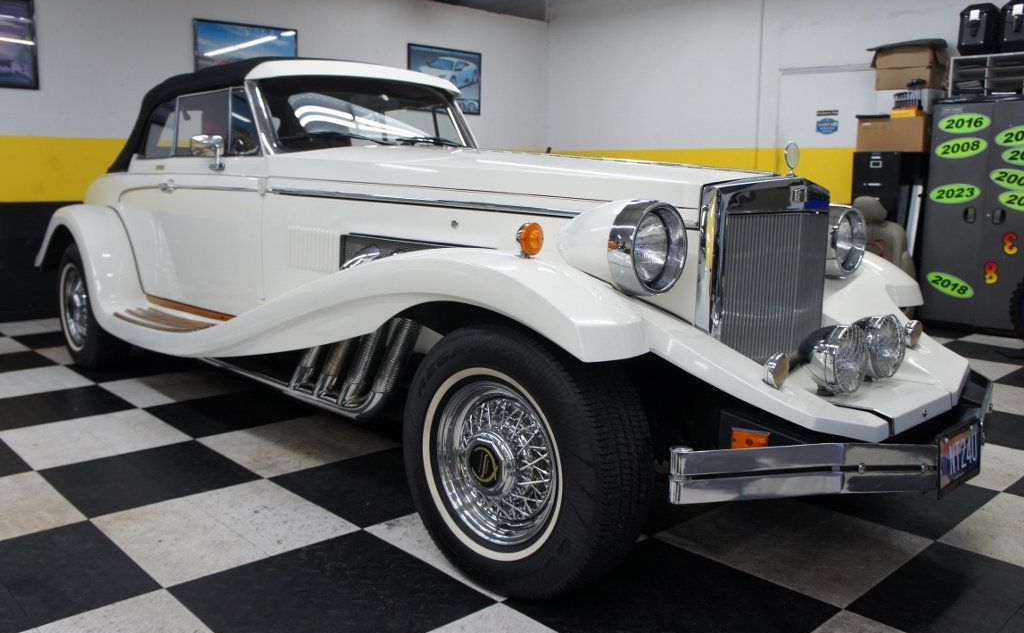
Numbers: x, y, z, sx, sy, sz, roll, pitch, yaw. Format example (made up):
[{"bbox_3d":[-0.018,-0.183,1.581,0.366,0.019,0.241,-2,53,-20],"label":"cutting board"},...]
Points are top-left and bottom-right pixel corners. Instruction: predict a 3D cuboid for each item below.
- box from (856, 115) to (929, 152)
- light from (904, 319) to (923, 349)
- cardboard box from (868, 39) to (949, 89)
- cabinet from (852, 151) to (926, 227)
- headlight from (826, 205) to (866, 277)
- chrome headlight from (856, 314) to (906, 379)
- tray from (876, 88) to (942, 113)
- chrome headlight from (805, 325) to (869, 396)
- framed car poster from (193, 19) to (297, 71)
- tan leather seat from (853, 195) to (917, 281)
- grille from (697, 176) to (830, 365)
[{"bbox_3d":[3.062,-1.419,6.727,0.420,0.275,0.540,-8,12,-43],"label":"box"},{"bbox_3d":[1.233,0.055,2.632,0.080,0.083,0.052,-8,12,-42],"label":"light"},{"bbox_3d":[3.021,-1.875,6.463,0.340,0.340,0.440,-8,12,-43],"label":"cardboard box"},{"bbox_3d":[3.091,-0.662,6.993,0.660,1.320,0.380,-8,12,-43],"label":"cabinet"},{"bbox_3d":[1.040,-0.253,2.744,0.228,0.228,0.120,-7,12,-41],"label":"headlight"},{"bbox_3d":[0.965,0.080,2.301,0.170,0.174,0.120,-6,11,-38],"label":"chrome headlight"},{"bbox_3d":[3.145,-1.668,6.742,0.360,0.220,0.420,-8,12,-43],"label":"tray"},{"bbox_3d":[0.810,0.099,2.163,0.170,0.176,0.120,-7,11,-39],"label":"chrome headlight"},{"bbox_3d":[-2.220,-2.143,7.207,0.955,0.640,0.025,-8,12,-43],"label":"framed car poster"},{"bbox_3d":[2.661,-0.427,6.529,0.800,0.970,0.560,-8,12,-43],"label":"tan leather seat"},{"bbox_3d":[0.742,-0.124,2.371,0.590,0.520,0.135,-7,12,-41],"label":"grille"}]

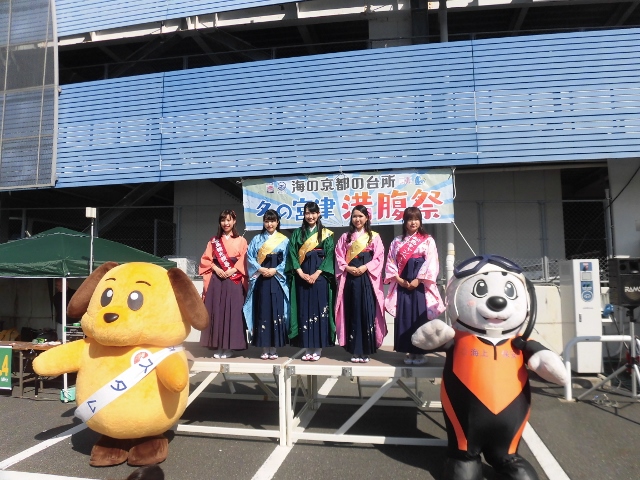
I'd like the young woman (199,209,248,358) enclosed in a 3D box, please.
[{"bbox_3d":[-1.076,0.464,4.947,0.509,1.628,0.400,-1,-3,0],"label":"young woman"}]

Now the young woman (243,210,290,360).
[{"bbox_3d":[-0.580,0.466,4.851,0.489,1.596,0.400,-1,-3,3],"label":"young woman"}]

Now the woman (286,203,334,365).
[{"bbox_3d":[-0.097,0.416,4.762,0.500,1.669,0.400,-1,-3,5],"label":"woman"}]

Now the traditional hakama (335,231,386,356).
[{"bbox_3d":[0.434,0.531,4.615,0.515,1.242,0.400,-1,-3,8],"label":"traditional hakama"}]

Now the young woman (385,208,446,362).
[{"bbox_3d":[0.967,0.443,4.507,0.584,1.551,0.400,-2,-3,12],"label":"young woman"}]

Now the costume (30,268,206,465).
[{"bbox_3d":[-1.856,1.124,4.257,1.420,1.799,0.900,-1,-3,3],"label":"costume"}]

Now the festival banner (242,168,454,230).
[{"bbox_3d":[0.388,-0.636,7.217,3.460,0.861,0.040,-2,-3,12],"label":"festival banner"}]

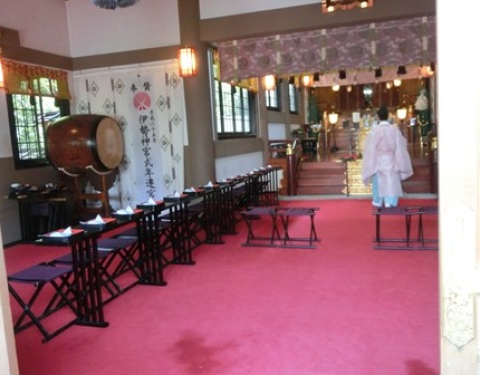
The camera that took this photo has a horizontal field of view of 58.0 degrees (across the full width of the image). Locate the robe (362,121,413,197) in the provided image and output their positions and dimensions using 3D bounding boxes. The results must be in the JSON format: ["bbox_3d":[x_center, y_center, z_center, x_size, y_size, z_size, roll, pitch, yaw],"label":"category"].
[{"bbox_3d":[2.497,-0.491,7.407,0.790,1.250,0.480,-1,7,17],"label":"robe"}]

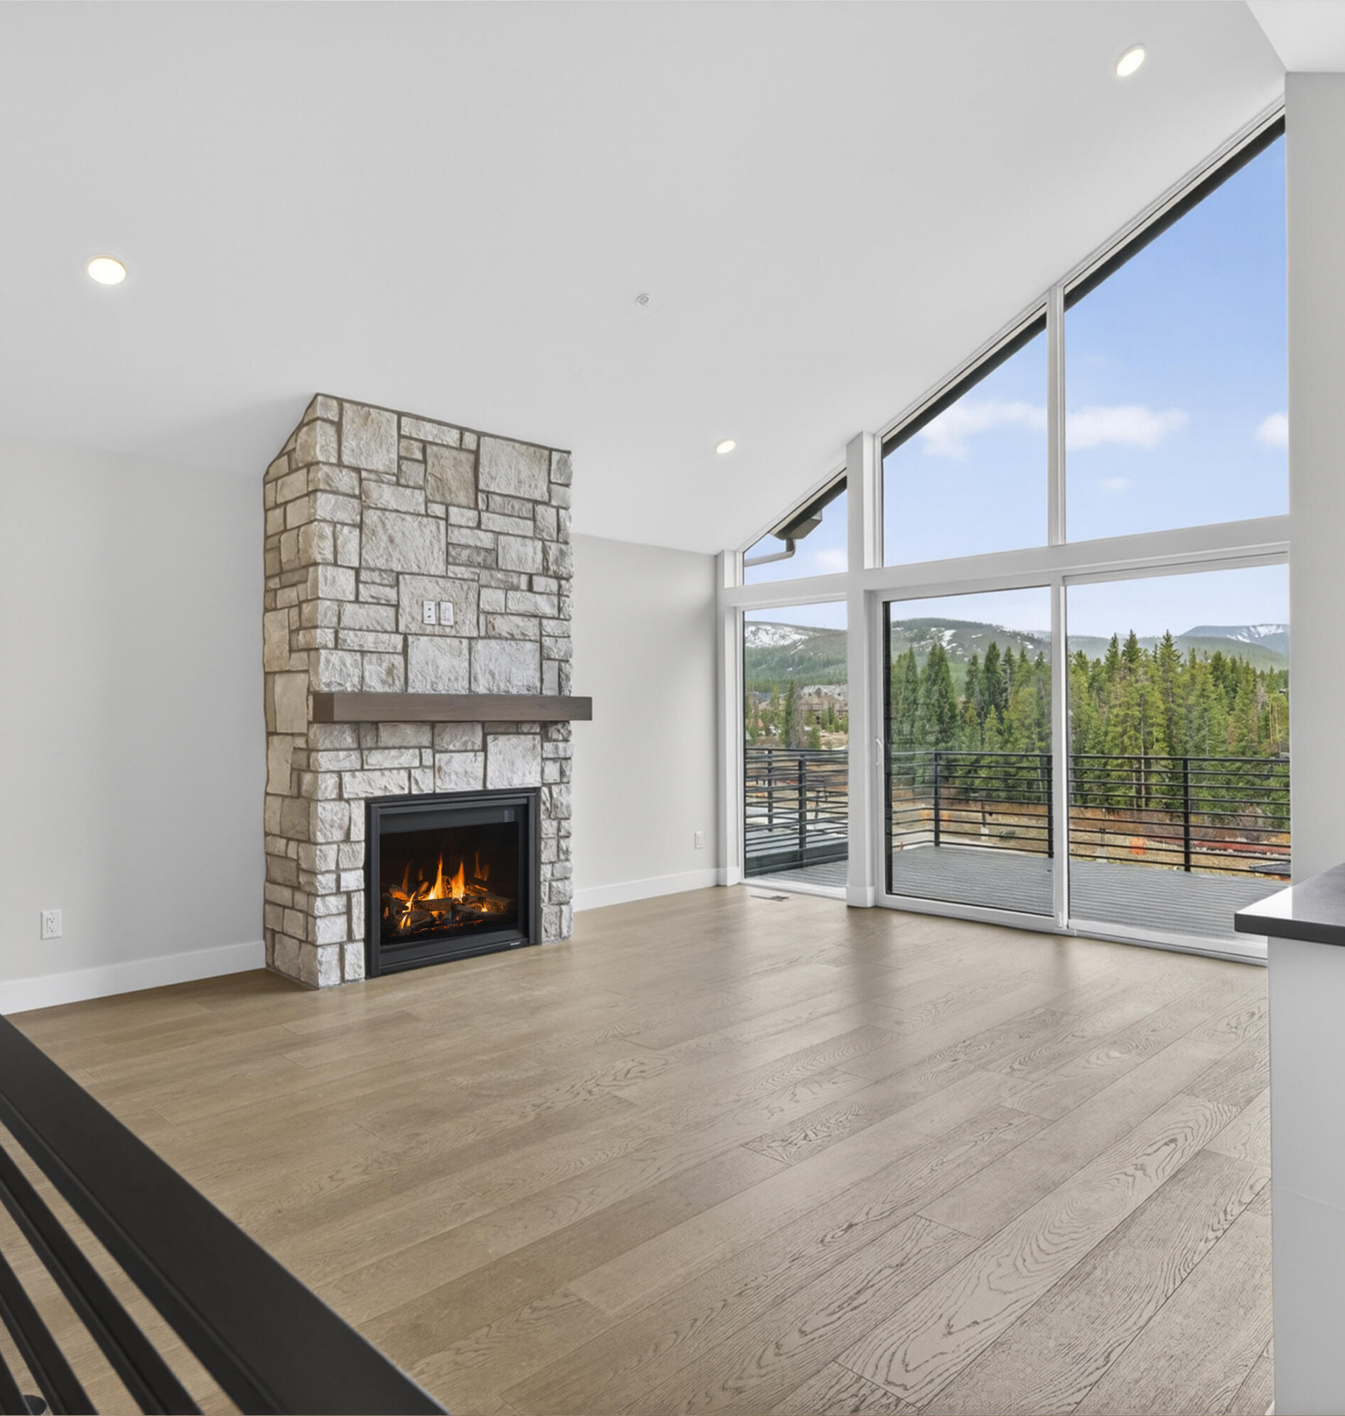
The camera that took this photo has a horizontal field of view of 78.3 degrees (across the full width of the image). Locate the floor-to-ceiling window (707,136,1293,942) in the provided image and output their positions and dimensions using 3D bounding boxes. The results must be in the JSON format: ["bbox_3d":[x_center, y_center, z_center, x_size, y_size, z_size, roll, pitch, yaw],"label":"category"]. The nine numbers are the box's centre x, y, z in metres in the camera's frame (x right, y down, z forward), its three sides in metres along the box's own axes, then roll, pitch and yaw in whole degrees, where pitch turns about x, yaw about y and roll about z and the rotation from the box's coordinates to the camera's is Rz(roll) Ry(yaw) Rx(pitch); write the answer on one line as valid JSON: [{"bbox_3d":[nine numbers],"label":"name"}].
[{"bbox_3d":[1.744,-0.852,5.222,3.492,4.346,0.140,-1,-1,39],"label":"floor-to-ceiling window"}]

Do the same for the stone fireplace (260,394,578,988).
[{"bbox_3d":[-1.333,-0.067,4.538,1.443,2.793,0.640,0,-1,-43],"label":"stone fireplace"}]

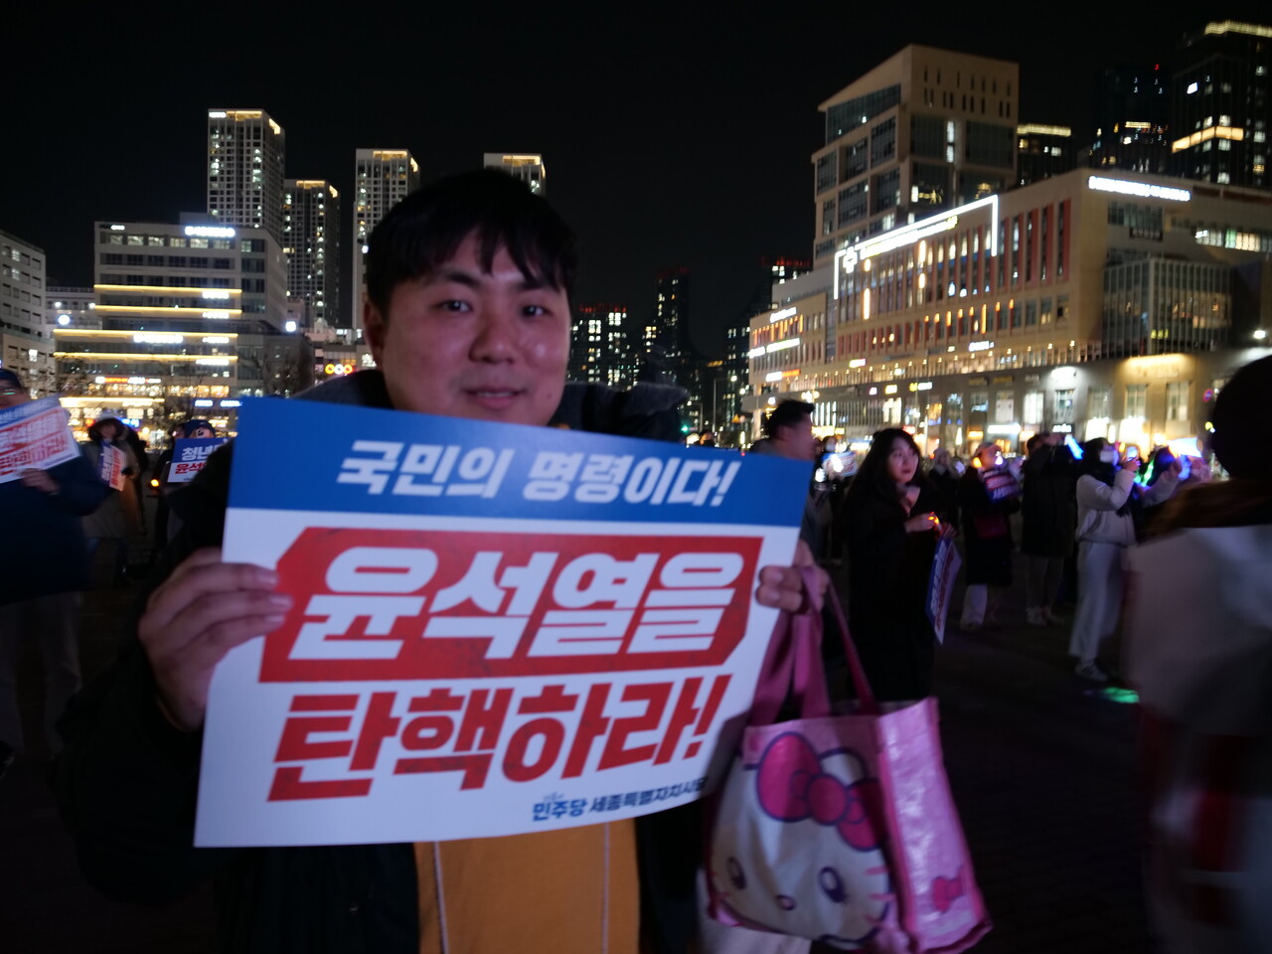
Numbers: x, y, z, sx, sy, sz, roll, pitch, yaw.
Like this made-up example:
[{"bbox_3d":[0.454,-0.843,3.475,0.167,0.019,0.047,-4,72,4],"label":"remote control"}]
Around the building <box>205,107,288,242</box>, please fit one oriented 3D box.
[{"bbox_3d":[-170.047,-82.308,387.816,23.576,149.633,24.000,1,1,0],"label":"building"}]

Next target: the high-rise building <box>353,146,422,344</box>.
[{"bbox_3d":[-113.283,-77.125,406.884,24.095,140.573,24.000,1,1,0],"label":"high-rise building"}]

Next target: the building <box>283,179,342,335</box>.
[{"bbox_3d":[-180.726,-86.276,494.771,23.723,153.899,24.000,1,1,0],"label":"building"}]

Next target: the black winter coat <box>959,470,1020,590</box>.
[{"bbox_3d":[2.996,0.418,7.507,0.500,1.000,0.420,0,1,-38],"label":"black winter coat"}]

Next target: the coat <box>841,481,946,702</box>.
[{"bbox_3d":[1.213,0.546,4.209,0.500,1.070,0.420,0,1,-35],"label":"coat"}]

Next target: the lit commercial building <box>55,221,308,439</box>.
[{"bbox_3d":[-87.569,-25.862,178.562,48.000,46.000,22.000,1,1,-7],"label":"lit commercial building"}]

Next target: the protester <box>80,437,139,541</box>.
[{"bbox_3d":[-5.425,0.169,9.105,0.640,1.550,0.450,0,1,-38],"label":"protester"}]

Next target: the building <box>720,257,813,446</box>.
[{"bbox_3d":[30.719,-15.940,149.742,15.000,31.000,23.000,1,1,-23],"label":"building"}]

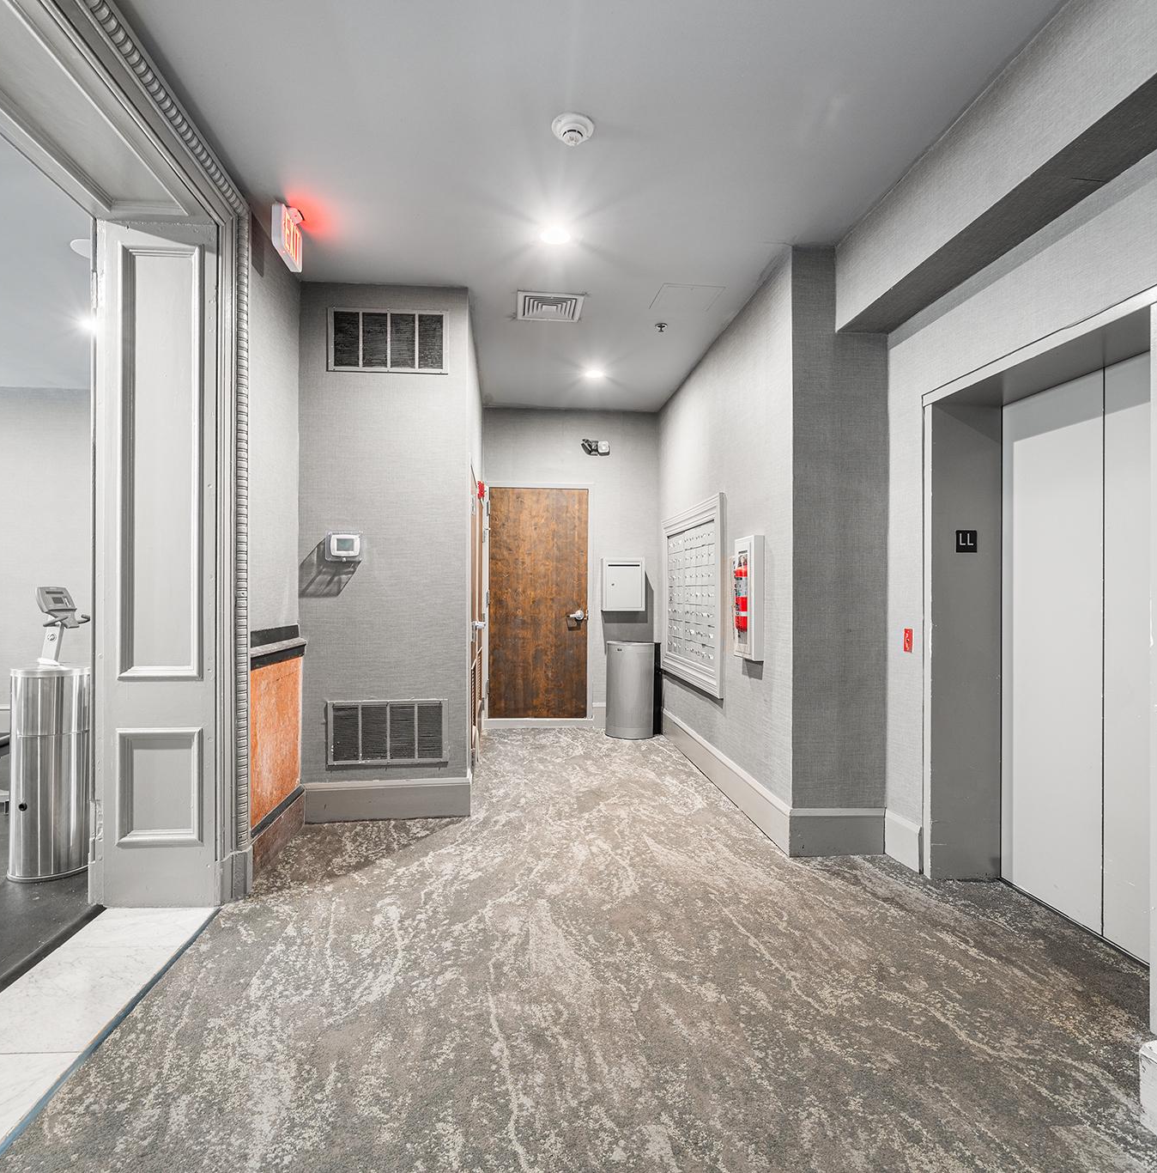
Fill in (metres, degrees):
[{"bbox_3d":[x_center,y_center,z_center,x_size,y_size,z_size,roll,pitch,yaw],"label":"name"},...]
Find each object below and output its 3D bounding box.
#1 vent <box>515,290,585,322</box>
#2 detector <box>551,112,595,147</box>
[{"bbox_3d":[-0.173,-1.661,4.123,0.390,0.030,0.400,0,0,-6],"label":"vent"},{"bbox_3d":[-0.019,-1.645,2.497,0.155,0.055,0.155,0,0,-6],"label":"detector"}]

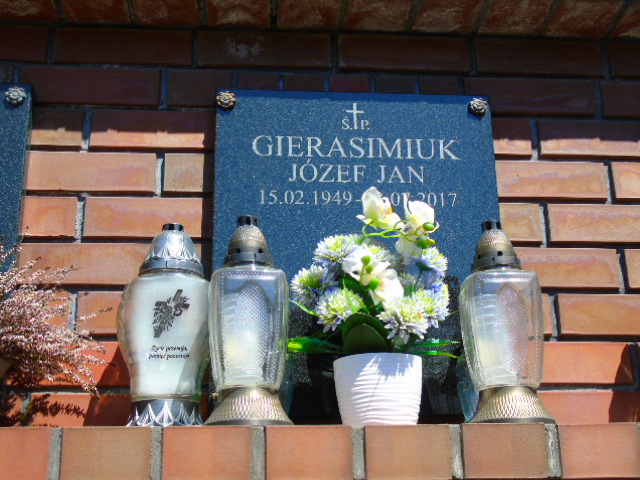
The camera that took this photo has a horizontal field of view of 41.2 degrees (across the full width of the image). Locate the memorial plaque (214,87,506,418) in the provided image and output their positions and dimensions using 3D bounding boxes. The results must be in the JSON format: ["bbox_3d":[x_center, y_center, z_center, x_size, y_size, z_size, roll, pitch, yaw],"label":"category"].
[{"bbox_3d":[0.064,0.011,1.379,0.473,0.552,0.040,1,-20,-5],"label":"memorial plaque"}]

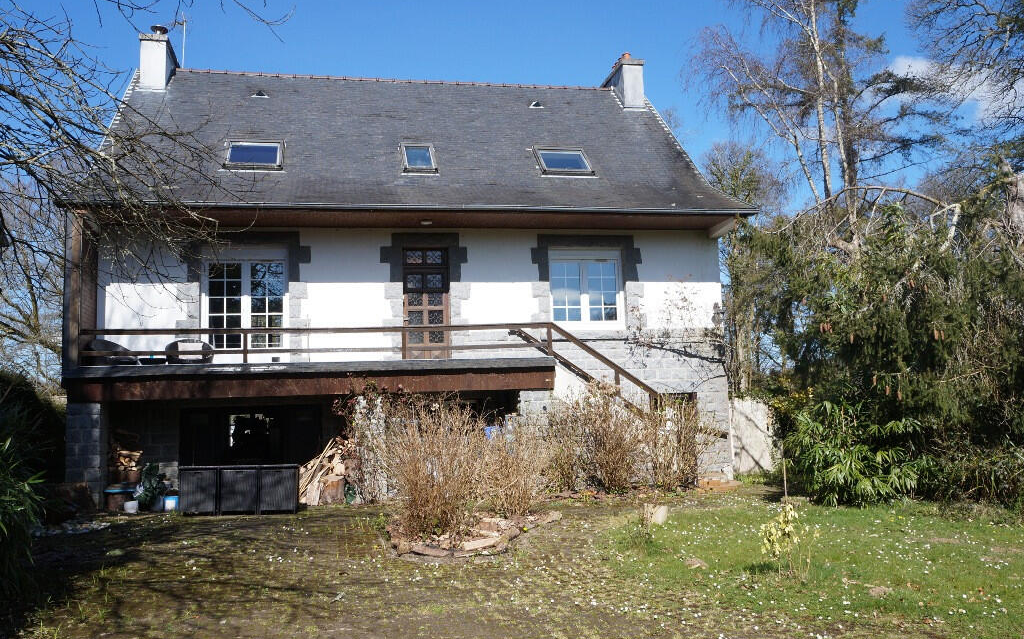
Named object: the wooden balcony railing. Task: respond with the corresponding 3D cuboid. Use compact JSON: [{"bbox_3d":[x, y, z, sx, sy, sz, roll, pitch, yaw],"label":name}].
[{"bbox_3d":[-2.211,0.907,15.075,10.133,1.623,0.197,-1,-7,-11],"label":"wooden balcony railing"}]

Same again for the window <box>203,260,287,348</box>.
[{"bbox_3d":[-4.974,-0.212,15.920,1.552,1.841,0.118,-1,-7,-11],"label":"window"}]

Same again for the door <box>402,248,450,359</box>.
[{"bbox_3d":[-1.660,-0.275,16.571,0.864,2.242,0.118,-1,-7,-11],"label":"door"}]

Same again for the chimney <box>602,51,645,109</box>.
[{"bbox_3d":[2.883,-5.928,22.169,0.621,1.576,1.763,-1,-7,-11],"label":"chimney"}]

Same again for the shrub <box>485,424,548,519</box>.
[{"bbox_3d":[0.064,2.046,11.686,0.875,1.262,0.936,-2,-7,0],"label":"shrub"}]

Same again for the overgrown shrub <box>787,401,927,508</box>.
[{"bbox_3d":[5.086,1.932,12.674,1.980,1.446,1.478,-1,-7,-11],"label":"overgrown shrub"}]

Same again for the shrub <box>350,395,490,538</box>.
[{"bbox_3d":[-1.141,1.704,10.181,1.560,1.658,1.478,-1,-7,-11],"label":"shrub"}]

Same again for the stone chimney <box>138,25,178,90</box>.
[{"bbox_3d":[-8.219,-5.839,19.999,0.611,1.675,1.714,-1,-7,-11],"label":"stone chimney"}]

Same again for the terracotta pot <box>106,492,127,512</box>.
[{"bbox_3d":[-6.725,3.068,14.508,0.366,0.345,0.366,-1,-7,-11],"label":"terracotta pot"}]

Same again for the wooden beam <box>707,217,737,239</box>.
[{"bbox_3d":[4.279,-1.898,17.161,0.236,0.276,1.133,-1,-7,-11],"label":"wooden beam"}]

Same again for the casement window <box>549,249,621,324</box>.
[{"bbox_3d":[1.501,-0.644,17.230,1.488,1.519,0.118,-1,-7,-11],"label":"casement window"}]

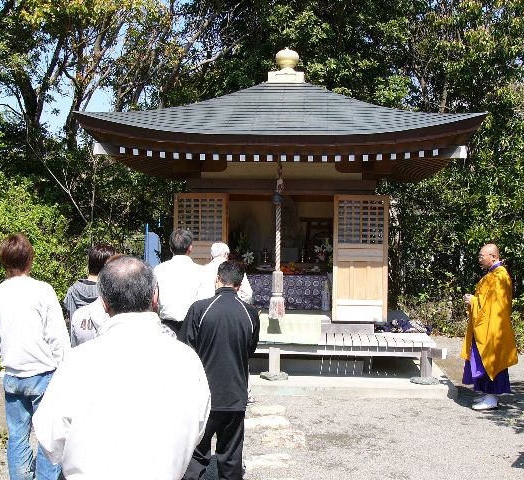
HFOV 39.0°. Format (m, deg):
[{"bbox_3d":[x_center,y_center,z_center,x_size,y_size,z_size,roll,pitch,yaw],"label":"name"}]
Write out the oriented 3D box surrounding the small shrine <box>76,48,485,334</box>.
[{"bbox_3d":[0.306,-0.520,9.850,4.300,4.100,4.300,1,0,5],"label":"small shrine"}]

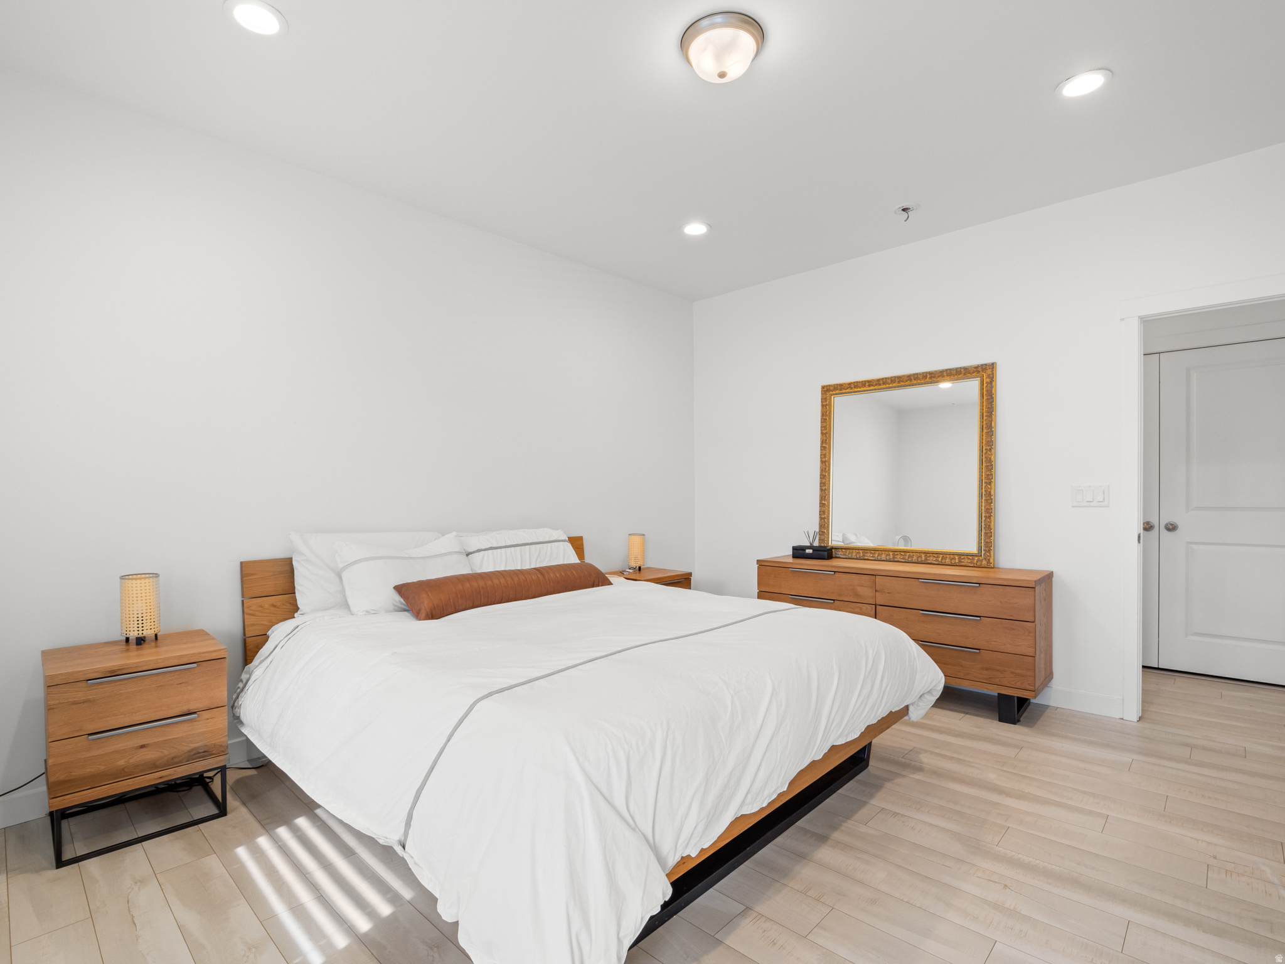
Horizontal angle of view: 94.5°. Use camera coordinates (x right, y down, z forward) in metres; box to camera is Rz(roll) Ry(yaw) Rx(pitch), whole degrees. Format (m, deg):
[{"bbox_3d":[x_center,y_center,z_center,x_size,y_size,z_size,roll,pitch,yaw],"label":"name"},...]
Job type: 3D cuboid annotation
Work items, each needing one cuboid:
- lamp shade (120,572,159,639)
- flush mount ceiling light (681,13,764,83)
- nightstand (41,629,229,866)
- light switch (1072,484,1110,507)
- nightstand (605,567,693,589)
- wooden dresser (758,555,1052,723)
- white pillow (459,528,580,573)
[{"bbox_3d":[-1.983,0.491,2.345,0.120,0.240,0.120,0,-1,-45],"label":"lamp shade"},{"bbox_3d":[0.273,-1.438,2.020,0.285,0.120,0.285,0,0,0],"label":"flush mount ceiling light"},{"bbox_3d":[-1.922,0.946,2.249,0.485,0.623,0.425,0,-1,-45],"label":"nightstand"},{"bbox_3d":[2.362,0.070,3.130,0.163,0.115,0.010,-1,-1,44],"label":"light switch"},{"bbox_3d":[0.023,0.947,4.108,0.425,0.623,0.485,-1,-1,44],"label":"nightstand"},{"bbox_3d":[1.518,0.872,3.655,1.600,0.750,0.440,-1,-1,43],"label":"wooden dresser"},{"bbox_3d":[-0.629,0.424,3.176,0.680,0.420,0.170,0,-43,-46],"label":"white pillow"}]

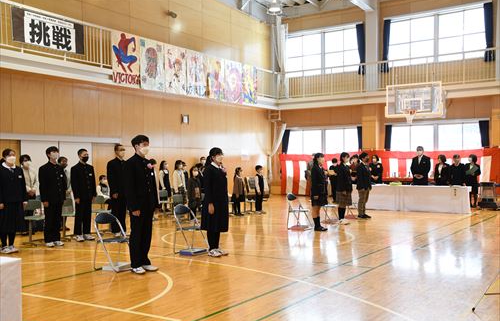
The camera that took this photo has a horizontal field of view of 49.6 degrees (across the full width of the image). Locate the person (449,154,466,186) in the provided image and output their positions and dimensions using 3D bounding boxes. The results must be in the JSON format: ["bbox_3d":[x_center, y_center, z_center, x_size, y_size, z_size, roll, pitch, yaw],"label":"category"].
[{"bbox_3d":[6.296,0.627,16.431,0.450,1.620,0.300,-1,-1,33],"label":"person"}]

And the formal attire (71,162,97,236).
[{"bbox_3d":[-3.141,0.725,10.255,0.270,1.400,0.460,-1,-1,33],"label":"formal attire"}]

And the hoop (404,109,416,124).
[{"bbox_3d":[5.212,-1.397,17.583,0.450,0.460,0.480,-1,-1,34],"label":"hoop"}]

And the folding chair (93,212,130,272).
[{"bbox_3d":[-1.744,1.049,7.169,0.470,0.760,0.470,-1,-1,33],"label":"folding chair"}]

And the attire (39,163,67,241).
[{"bbox_3d":[-3.424,0.727,9.427,0.280,1.390,0.470,-1,-1,34],"label":"attire"}]

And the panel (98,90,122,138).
[{"bbox_3d":[-4.277,-1.409,16.628,0.030,1.456,0.922,-1,-1,33],"label":"panel"}]

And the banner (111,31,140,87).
[{"bbox_3d":[-3.562,-2.901,15.719,0.020,1.480,1.100,-1,-1,34],"label":"banner"}]

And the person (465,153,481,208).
[{"bbox_3d":[6.814,0.622,16.583,0.450,1.620,0.300,-1,-1,41],"label":"person"}]

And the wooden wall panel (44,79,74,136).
[{"bbox_3d":[-5.240,-1.411,14.924,0.040,1.460,0.930,-1,-1,34],"label":"wooden wall panel"}]

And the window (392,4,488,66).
[{"bbox_3d":[7.144,-4.780,20.878,3.700,1.950,0.120,-1,-1,34],"label":"window"}]

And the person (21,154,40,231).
[{"bbox_3d":[-4.571,0.689,11.192,0.290,1.610,0.450,-1,-1,34],"label":"person"}]

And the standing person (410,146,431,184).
[{"bbox_3d":[5.123,0.531,16.242,0.550,1.840,0.330,-1,-1,33],"label":"standing person"}]

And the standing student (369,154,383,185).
[{"bbox_3d":[4.150,0.658,17.834,0.430,1.650,0.280,-1,-1,33],"label":"standing student"}]

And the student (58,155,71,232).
[{"bbox_3d":[-4.082,0.722,11.904,0.300,1.570,0.450,-1,-1,30],"label":"student"}]

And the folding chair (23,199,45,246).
[{"bbox_3d":[-3.755,1.096,9.666,0.460,0.780,0.440,-1,-1,33],"label":"folding chair"}]

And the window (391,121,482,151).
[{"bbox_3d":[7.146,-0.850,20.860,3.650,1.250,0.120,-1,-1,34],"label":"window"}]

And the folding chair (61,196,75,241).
[{"bbox_3d":[-3.441,1.094,10.203,0.450,0.780,0.400,-1,-1,34],"label":"folding chair"}]

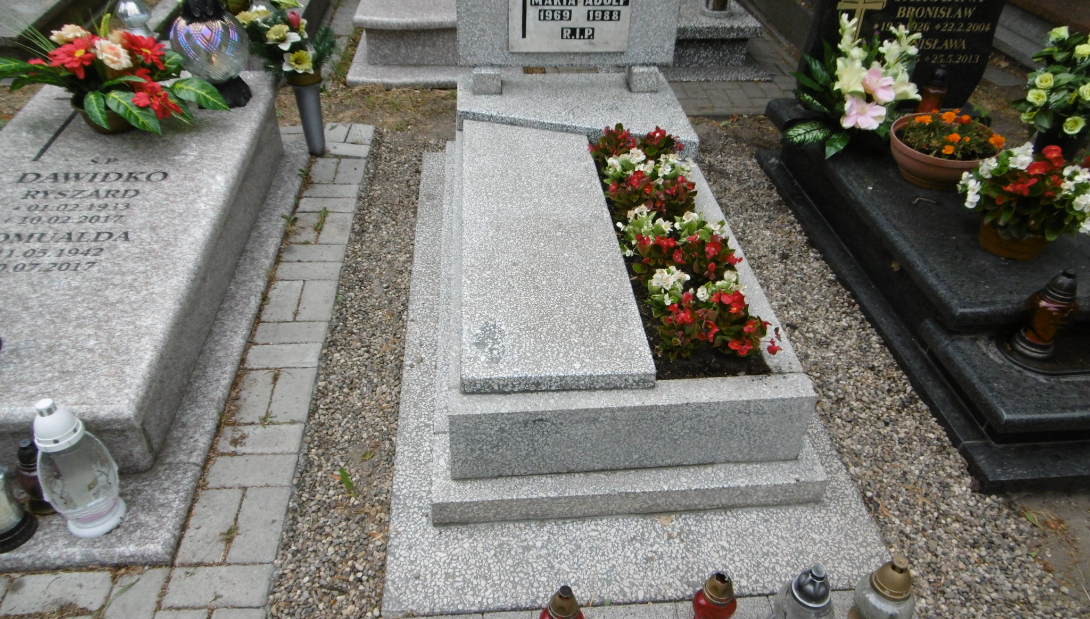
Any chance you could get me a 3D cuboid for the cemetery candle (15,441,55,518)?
[{"bbox_3d":[-1.078,0.358,1.597,0.086,0.180,0.086,-2,37,-5],"label":"cemetery candle"}]

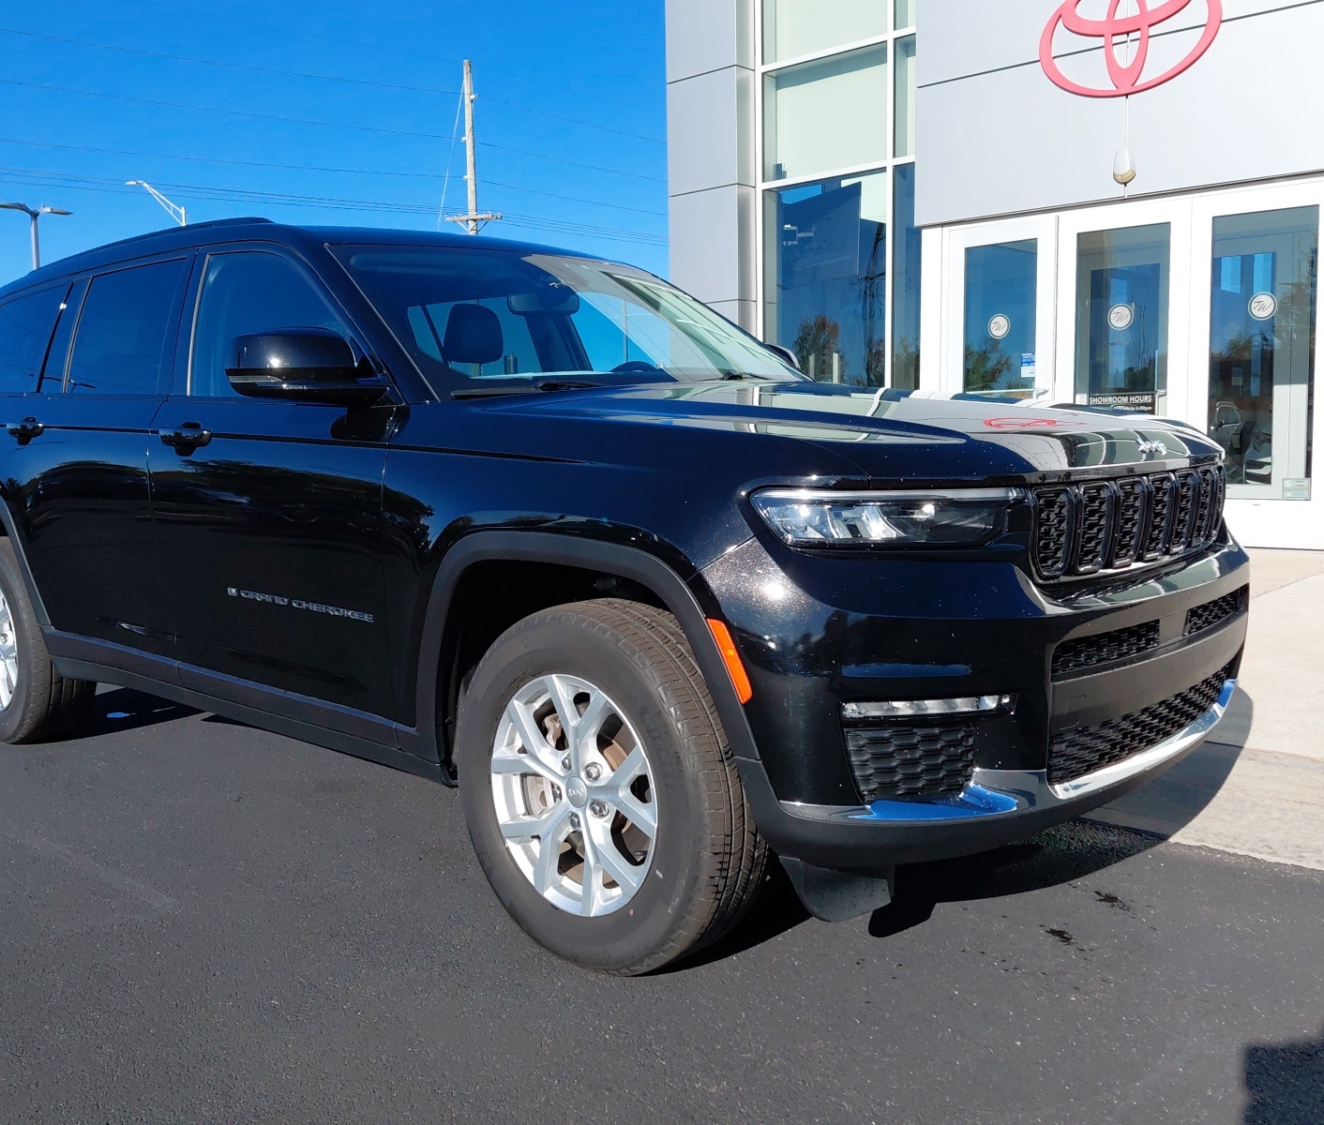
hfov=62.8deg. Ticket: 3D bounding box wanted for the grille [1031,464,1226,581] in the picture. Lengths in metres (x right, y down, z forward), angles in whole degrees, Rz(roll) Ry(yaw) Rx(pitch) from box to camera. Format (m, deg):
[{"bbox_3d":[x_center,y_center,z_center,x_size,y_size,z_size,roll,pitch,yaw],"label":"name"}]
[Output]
[{"bbox_3d":[1.057,-0.105,2.351,0.119,0.208,1.327,4,9,39],"label":"grille"}]

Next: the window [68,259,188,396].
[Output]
[{"bbox_3d":[-1.802,-0.778,3.624,0.772,0.465,0.050,4,-12,39],"label":"window"}]

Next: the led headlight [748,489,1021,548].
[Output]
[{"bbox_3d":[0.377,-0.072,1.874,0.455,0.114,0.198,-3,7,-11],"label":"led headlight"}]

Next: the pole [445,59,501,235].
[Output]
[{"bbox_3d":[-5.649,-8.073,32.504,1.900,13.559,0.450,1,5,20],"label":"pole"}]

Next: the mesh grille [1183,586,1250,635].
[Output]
[{"bbox_3d":[1.337,0.109,2.640,0.069,0.069,0.455,4,8,36],"label":"mesh grille"}]

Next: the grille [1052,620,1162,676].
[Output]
[{"bbox_3d":[0.863,0.167,2.103,0.455,0.069,0.069,-7,9,-43],"label":"grille"}]

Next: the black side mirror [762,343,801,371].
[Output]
[{"bbox_3d":[0.414,-0.738,4.050,0.218,0.178,0.257,4,9,39],"label":"black side mirror"}]

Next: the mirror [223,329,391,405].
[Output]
[{"bbox_3d":[-0.848,-0.456,2.567,0.247,0.183,0.267,4,9,39],"label":"mirror"}]

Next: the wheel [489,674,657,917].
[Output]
[{"bbox_3d":[-0.135,0.470,2.287,0.495,0.495,0.168,5,9,41],"label":"wheel"}]

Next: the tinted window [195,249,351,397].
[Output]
[{"bbox_3d":[-1.129,-0.709,3.075,0.881,0.485,0.050,4,-12,39],"label":"tinted window"}]

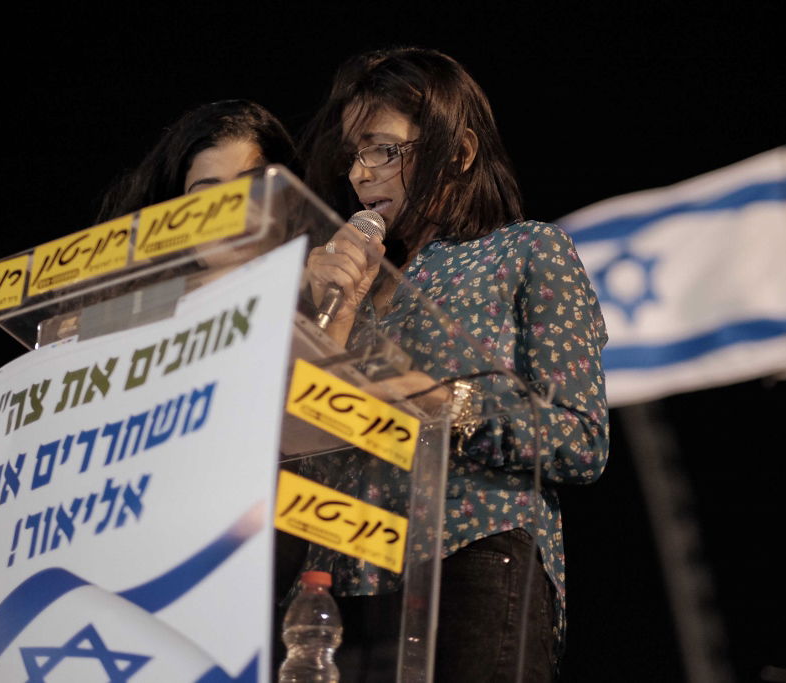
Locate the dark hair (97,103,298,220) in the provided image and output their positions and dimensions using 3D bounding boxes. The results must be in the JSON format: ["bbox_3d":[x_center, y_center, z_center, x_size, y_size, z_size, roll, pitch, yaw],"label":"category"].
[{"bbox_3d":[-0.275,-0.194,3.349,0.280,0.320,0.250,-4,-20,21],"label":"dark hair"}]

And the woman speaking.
[{"bbox_3d":[0.036,0.374,2.865,0.400,1.600,0.450,19,-24,-38],"label":"woman speaking"}]

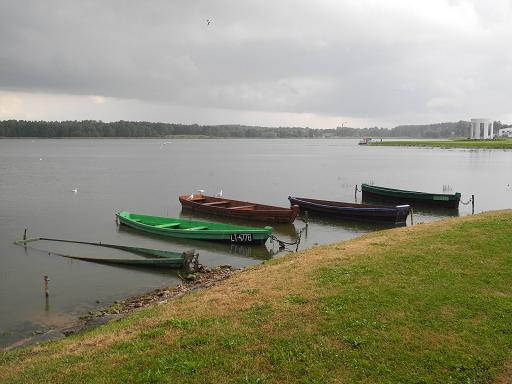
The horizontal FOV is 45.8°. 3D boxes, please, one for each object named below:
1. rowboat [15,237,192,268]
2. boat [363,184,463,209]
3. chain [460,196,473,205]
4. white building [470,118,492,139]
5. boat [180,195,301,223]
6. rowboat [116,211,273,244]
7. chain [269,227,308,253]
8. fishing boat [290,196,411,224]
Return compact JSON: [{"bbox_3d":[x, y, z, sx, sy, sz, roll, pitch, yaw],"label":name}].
[{"bbox_3d":[-3.694,1.503,14.594,5.758,0.560,1.250,0,4,34],"label":"rowboat"},{"bbox_3d":[6.759,0.146,26.828,1.250,0.620,5.457,-4,6,-35],"label":"boat"},{"bbox_3d":[8.473,0.342,24.385,0.550,0.310,0.080,5,7,41],"label":"chain"},{"bbox_3d":[66.733,-18.544,179.058,6.400,5.900,6.400,2,6,20],"label":"white building"},{"bbox_3d":[-0.641,0.608,21.383,1.250,0.680,5.666,-5,7,-45],"label":"boat"},{"bbox_3d":[-1.909,1.019,17.503,5.953,0.560,1.250,4,7,38],"label":"rowboat"},{"bbox_3d":[0.821,1.237,15.795,1.050,0.620,0.350,-2,6,-24],"label":"chain"},{"bbox_3d":[3.167,0.617,21.509,1.250,0.640,5.401,-5,7,-41],"label":"fishing boat"}]

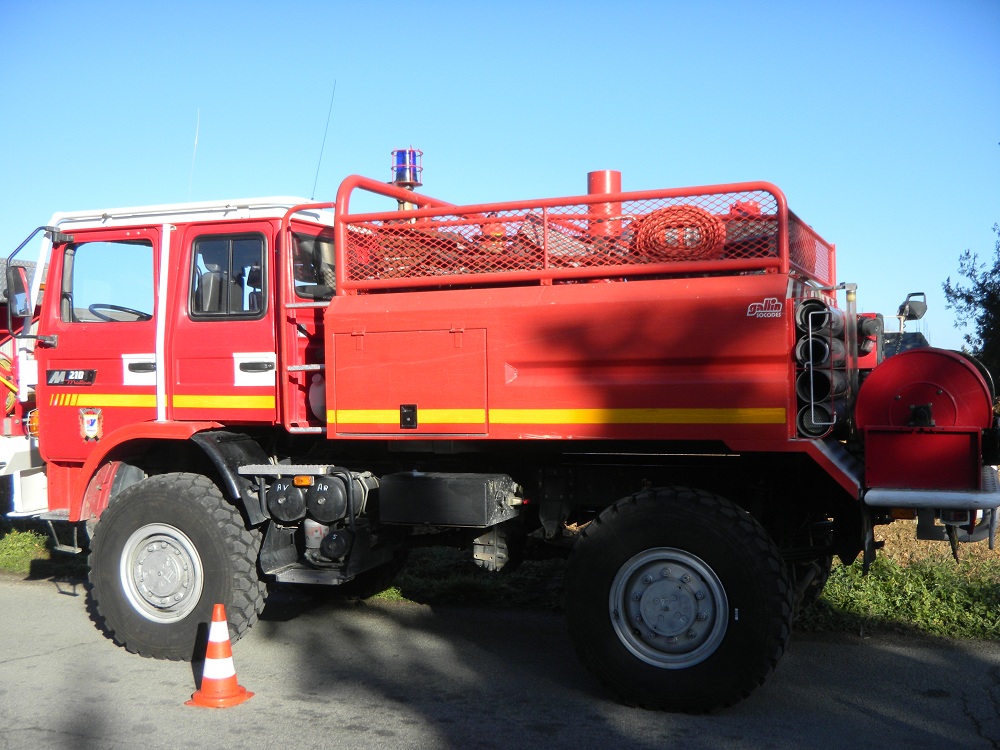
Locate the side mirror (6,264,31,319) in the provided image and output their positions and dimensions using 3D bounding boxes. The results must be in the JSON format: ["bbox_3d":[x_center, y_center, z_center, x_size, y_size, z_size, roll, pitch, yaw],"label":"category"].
[{"bbox_3d":[-2.906,-0.505,6.640,0.080,0.335,0.200,-1,1,10],"label":"side mirror"}]

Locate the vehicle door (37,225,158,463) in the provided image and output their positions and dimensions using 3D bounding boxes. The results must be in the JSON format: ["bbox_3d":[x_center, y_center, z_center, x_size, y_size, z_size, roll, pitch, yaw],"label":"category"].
[{"bbox_3d":[-2.409,-0.181,6.701,0.970,1.410,0.160,-1,1,22],"label":"vehicle door"}]

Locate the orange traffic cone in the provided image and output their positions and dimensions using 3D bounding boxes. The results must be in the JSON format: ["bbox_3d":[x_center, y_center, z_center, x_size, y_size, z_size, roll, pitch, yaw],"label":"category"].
[{"bbox_3d":[-1.487,1.467,5.815,0.265,0.500,0.265,-1,1,22],"label":"orange traffic cone"}]

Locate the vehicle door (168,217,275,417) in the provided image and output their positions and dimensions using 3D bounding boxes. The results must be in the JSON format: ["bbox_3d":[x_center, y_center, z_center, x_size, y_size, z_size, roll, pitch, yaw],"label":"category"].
[{"bbox_3d":[-1.571,-0.311,6.353,0.730,1.160,0.150,-1,1,22],"label":"vehicle door"}]

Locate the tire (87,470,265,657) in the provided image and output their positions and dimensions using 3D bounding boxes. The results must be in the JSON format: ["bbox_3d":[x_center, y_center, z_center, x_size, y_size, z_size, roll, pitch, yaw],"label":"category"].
[{"bbox_3d":[-1.941,1.149,6.615,1.090,1.065,0.360,-1,1,21],"label":"tire"}]

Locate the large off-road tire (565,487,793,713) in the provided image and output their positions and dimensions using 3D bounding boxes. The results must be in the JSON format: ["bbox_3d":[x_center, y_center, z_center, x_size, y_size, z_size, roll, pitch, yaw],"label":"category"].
[{"bbox_3d":[0.880,1.120,5.503,1.090,1.065,0.360,-1,1,22],"label":"large off-road tire"}]

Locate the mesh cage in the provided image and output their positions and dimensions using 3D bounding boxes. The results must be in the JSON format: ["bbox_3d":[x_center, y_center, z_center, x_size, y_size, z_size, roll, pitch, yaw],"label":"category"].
[{"bbox_3d":[0.618,-0.702,6.556,2.450,0.420,2.180,-1,1,22],"label":"mesh cage"}]

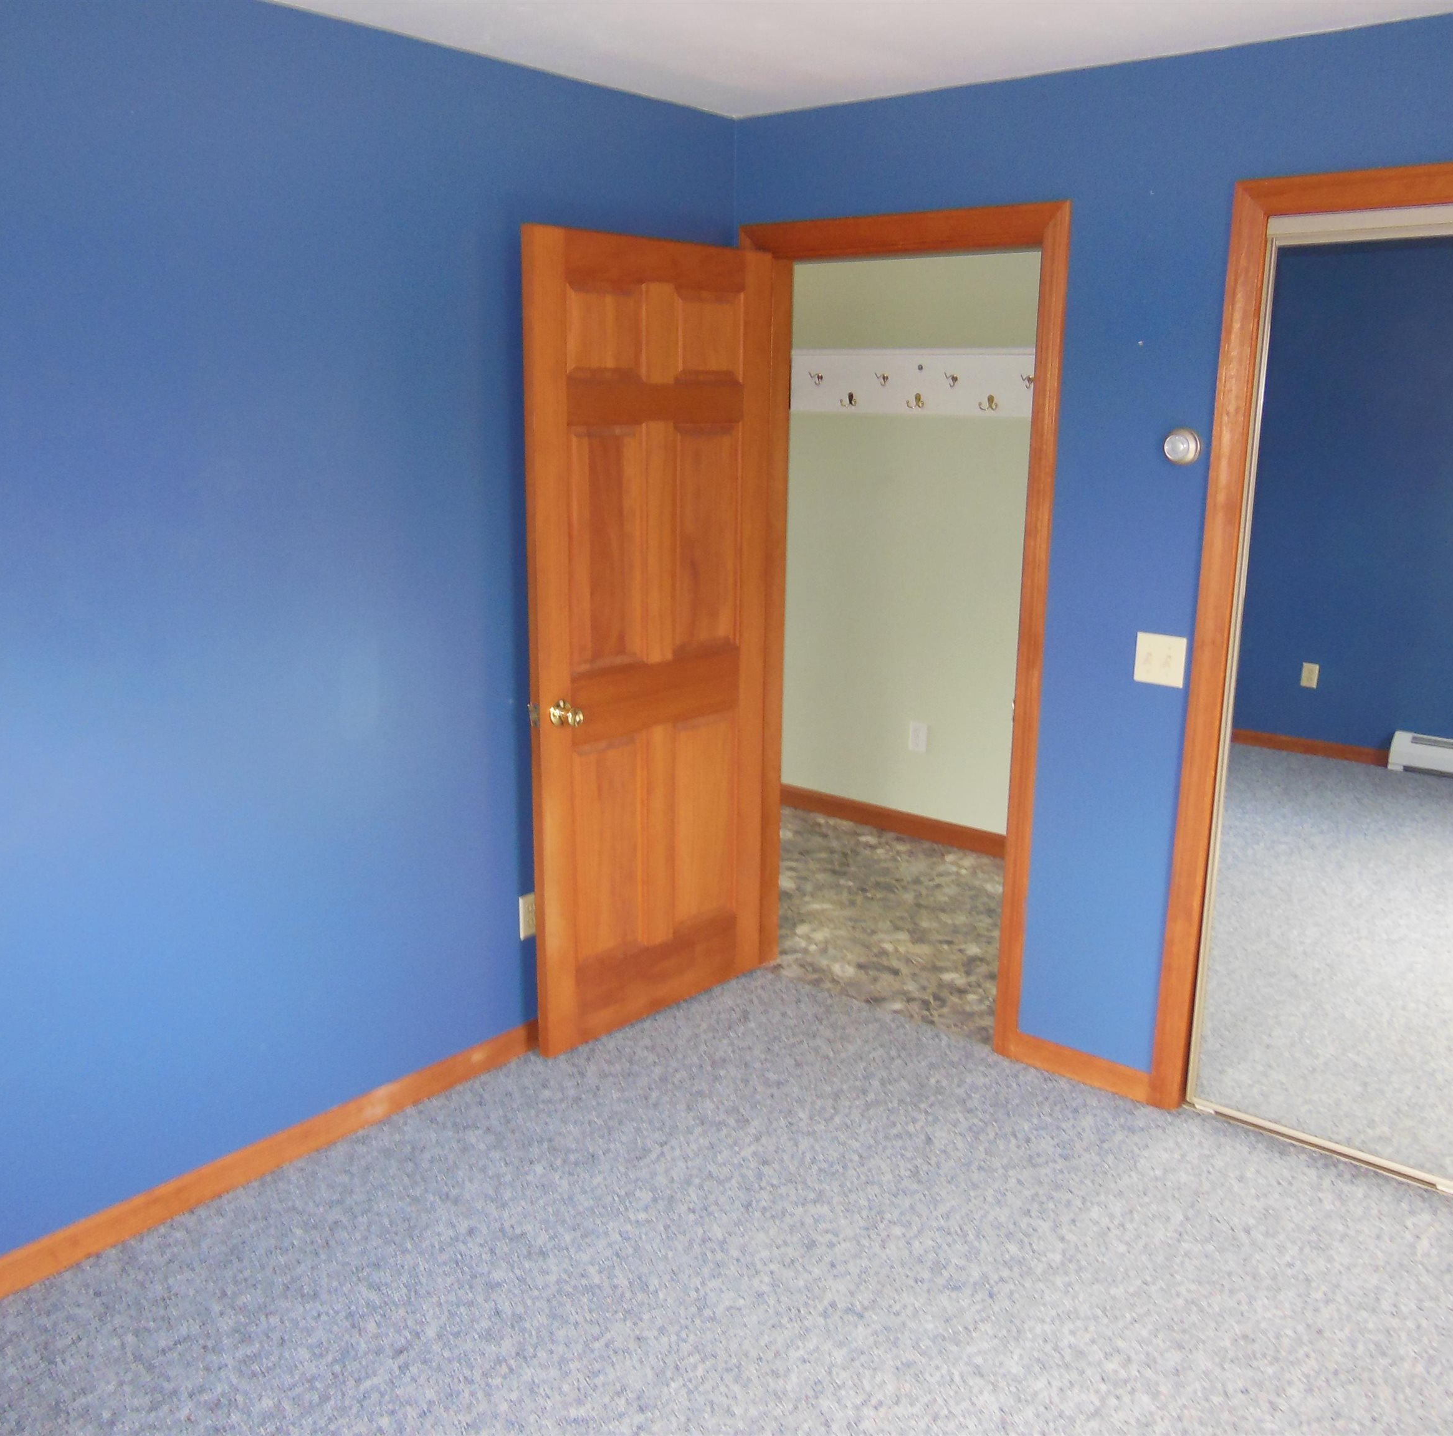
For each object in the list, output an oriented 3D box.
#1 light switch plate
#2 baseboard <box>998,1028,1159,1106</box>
[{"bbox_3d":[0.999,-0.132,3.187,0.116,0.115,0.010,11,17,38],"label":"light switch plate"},{"bbox_3d":[0.893,0.874,3.495,0.398,0.082,0.016,11,17,38],"label":"baseboard"}]

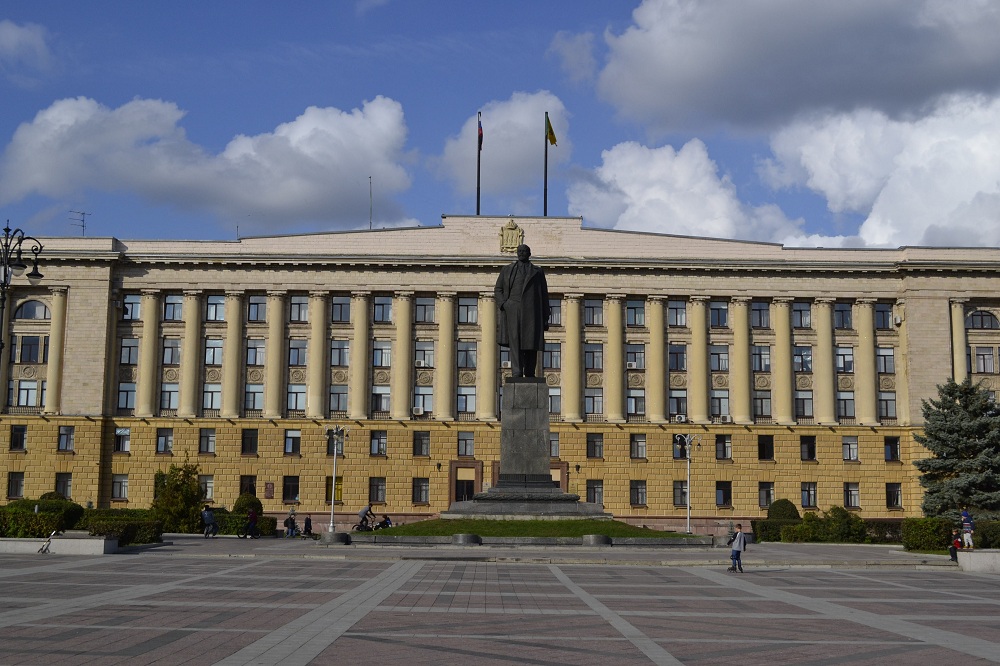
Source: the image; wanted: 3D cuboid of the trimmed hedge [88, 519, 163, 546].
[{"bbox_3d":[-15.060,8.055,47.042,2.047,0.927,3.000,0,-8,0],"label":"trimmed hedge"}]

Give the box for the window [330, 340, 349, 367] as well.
[{"bbox_3d":[-13.514,1.761,98.809,1.473,2.201,0.250,0,-8,0],"label":"window"}]

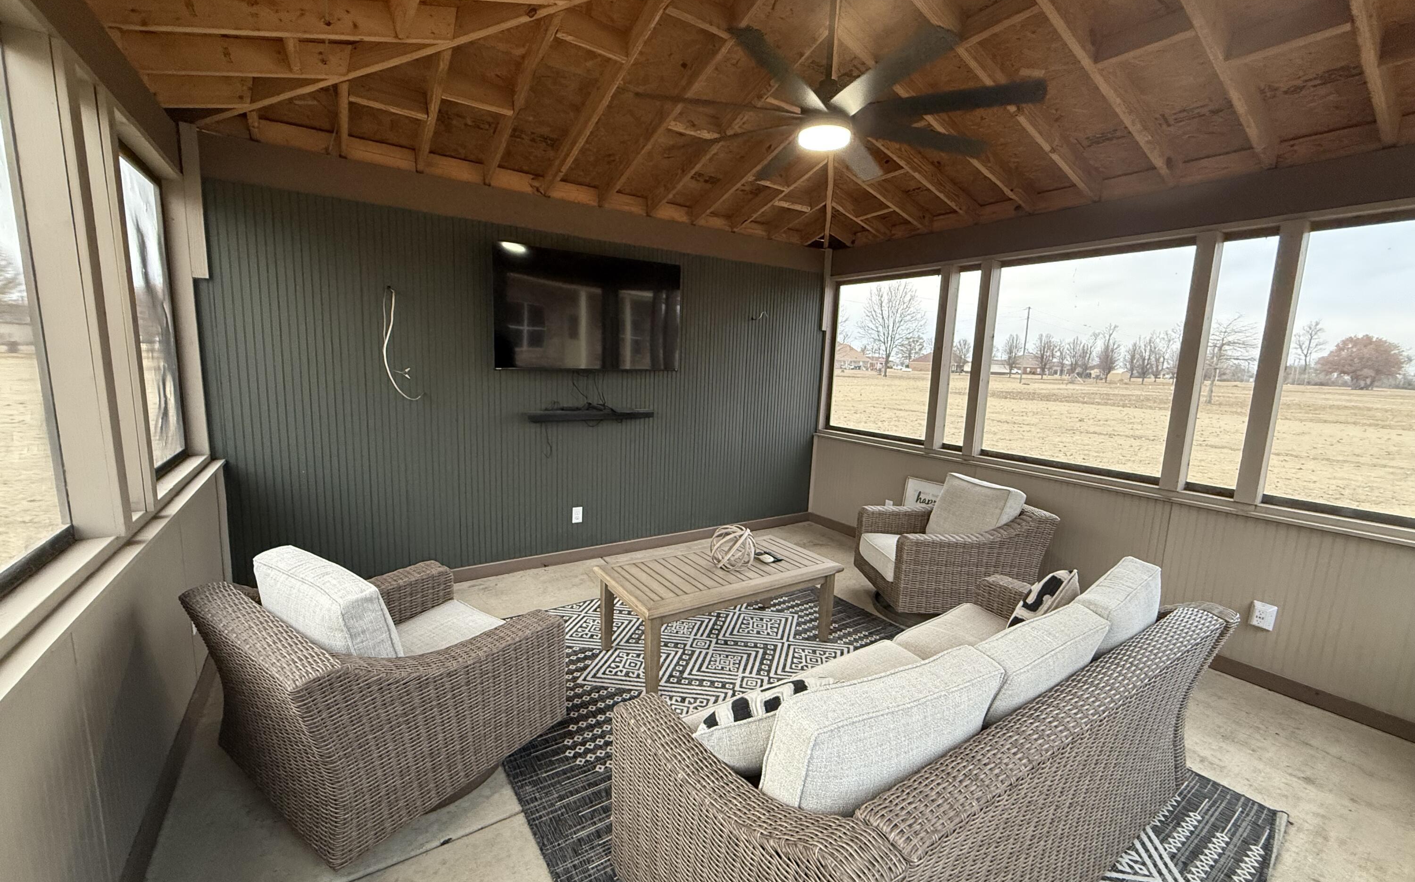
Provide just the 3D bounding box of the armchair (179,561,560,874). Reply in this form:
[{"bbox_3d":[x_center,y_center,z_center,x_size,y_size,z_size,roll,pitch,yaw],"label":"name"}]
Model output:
[{"bbox_3d":[-1.186,0.890,2.148,0.890,0.800,0.950,7,10,33],"label":"armchair"}]

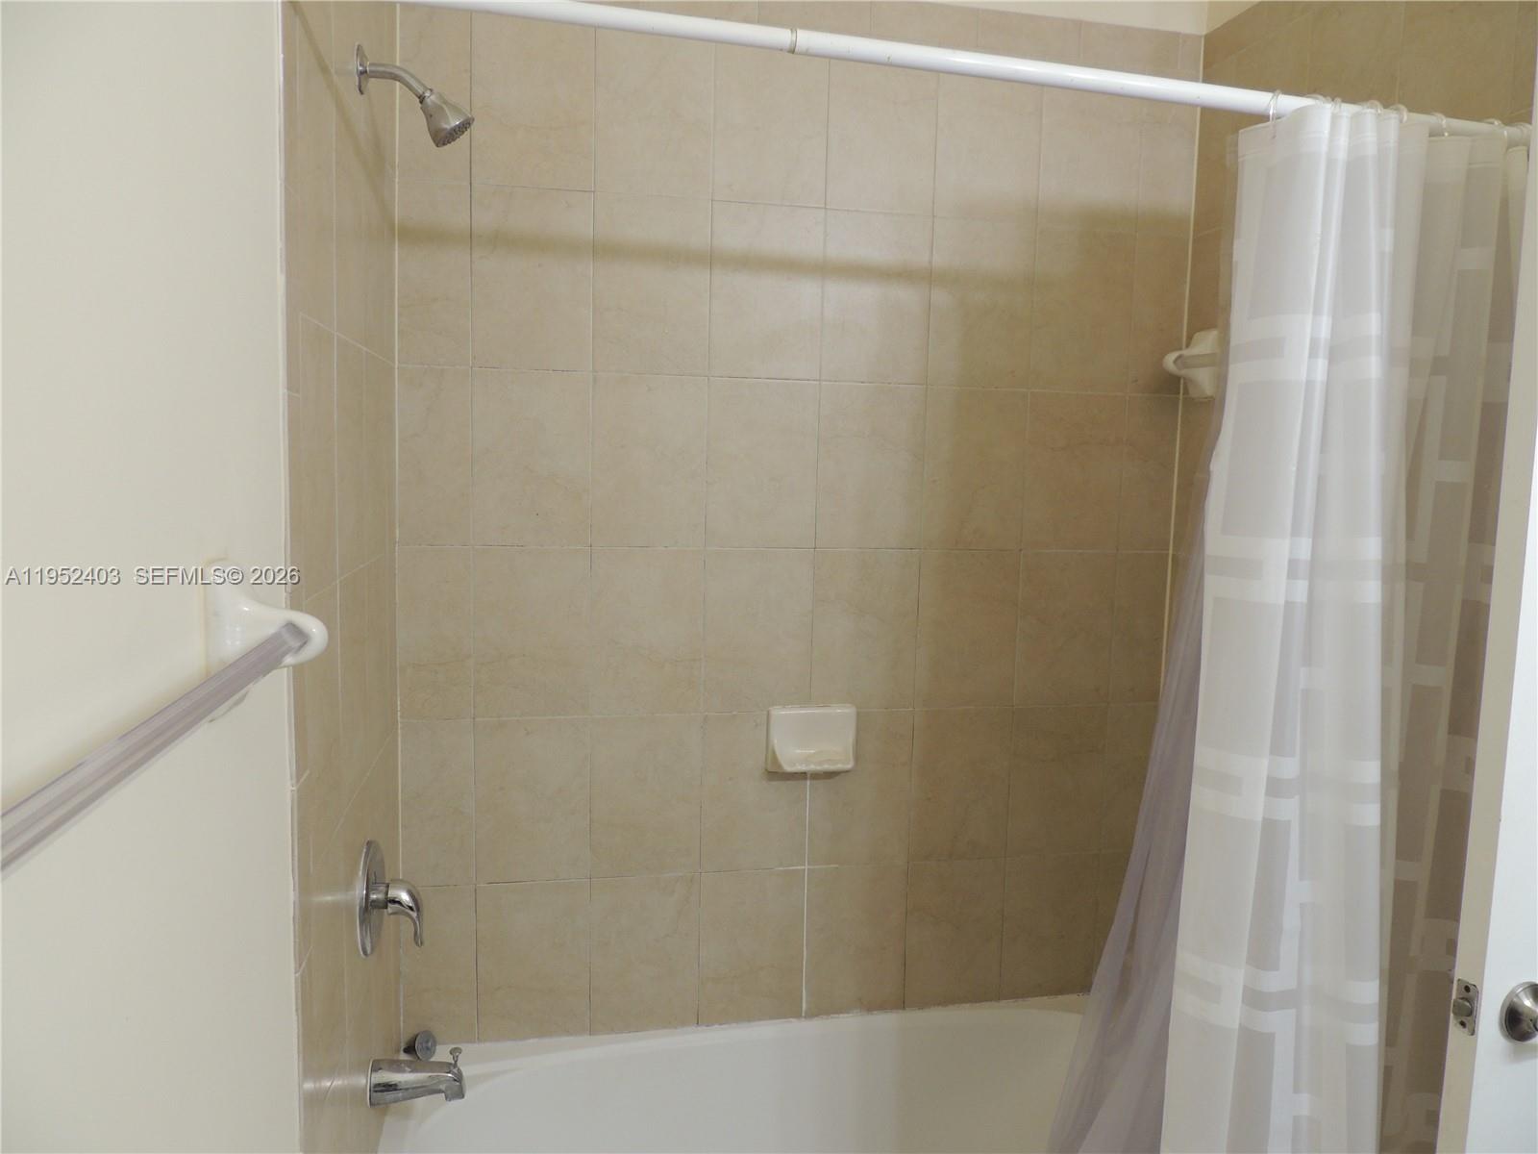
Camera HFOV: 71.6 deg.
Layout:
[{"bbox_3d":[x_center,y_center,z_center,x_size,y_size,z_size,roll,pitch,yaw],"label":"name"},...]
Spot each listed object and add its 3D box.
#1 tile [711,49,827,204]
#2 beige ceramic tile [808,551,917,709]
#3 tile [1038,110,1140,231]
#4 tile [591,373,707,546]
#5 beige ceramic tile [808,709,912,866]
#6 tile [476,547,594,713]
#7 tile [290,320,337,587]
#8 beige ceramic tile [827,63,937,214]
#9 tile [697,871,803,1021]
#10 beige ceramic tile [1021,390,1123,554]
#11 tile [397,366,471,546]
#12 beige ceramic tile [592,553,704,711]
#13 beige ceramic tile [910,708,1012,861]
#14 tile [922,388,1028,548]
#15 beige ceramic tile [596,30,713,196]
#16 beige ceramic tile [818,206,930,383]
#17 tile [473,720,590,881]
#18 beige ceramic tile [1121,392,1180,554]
[{"bbox_3d":[0.004,-0.809,1.871,0.202,0.303,0.010,0,6,-11],"label":"tile"},{"bbox_3d":[0.182,0.100,2.010,0.202,0.303,0.010,0,6,-11],"label":"beige ceramic tile"},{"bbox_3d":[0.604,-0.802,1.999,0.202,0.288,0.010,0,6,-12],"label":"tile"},{"bbox_3d":[-0.213,-0.206,1.921,0.204,0.306,0.010,0,6,-11],"label":"tile"},{"bbox_3d":[0.174,0.403,2.043,0.202,0.303,0.010,0,6,-11],"label":"beige ceramic tile"},{"bbox_3d":[-0.418,0.099,1.892,0.202,0.303,0.009,0,6,-11],"label":"tile"},{"bbox_3d":[-0.515,-0.138,1.214,0.010,0.303,0.198,0,6,-12],"label":"tile"},{"bbox_3d":[0.204,-0.810,1.917,0.202,0.303,0.010,0,6,-12],"label":"beige ceramic tile"},{"bbox_3d":[-0.032,0.705,2.037,0.202,0.299,0.010,0,6,-12],"label":"tile"},{"bbox_3d":[0.589,-0.201,2.061,0.201,0.302,0.009,0,7,-12],"label":"beige ceramic tile"},{"bbox_3d":[-0.571,-0.204,1.825,0.119,0.302,0.009,0,7,-12],"label":"tile"},{"bbox_3d":[-0.218,0.099,1.929,0.202,0.303,0.010,0,6,-11],"label":"beige ceramic tile"},{"bbox_3d":[0.374,0.405,2.089,0.201,0.302,0.009,0,7,-12],"label":"beige ceramic tile"},{"bbox_3d":[0.393,-0.205,2.042,0.204,0.306,0.010,0,6,-11],"label":"tile"},{"bbox_3d":[-0.196,-0.809,1.831,0.202,0.303,0.010,0,6,-11],"label":"beige ceramic tile"},{"bbox_3d":[0.197,-0.507,1.949,0.202,0.303,0.010,0,6,-12],"label":"beige ceramic tile"},{"bbox_3d":[-0.425,0.403,1.926,0.202,0.303,0.009,0,6,-11],"label":"tile"},{"bbox_3d":[0.744,-0.201,2.090,0.112,0.303,0.010,0,6,-11],"label":"beige ceramic tile"}]

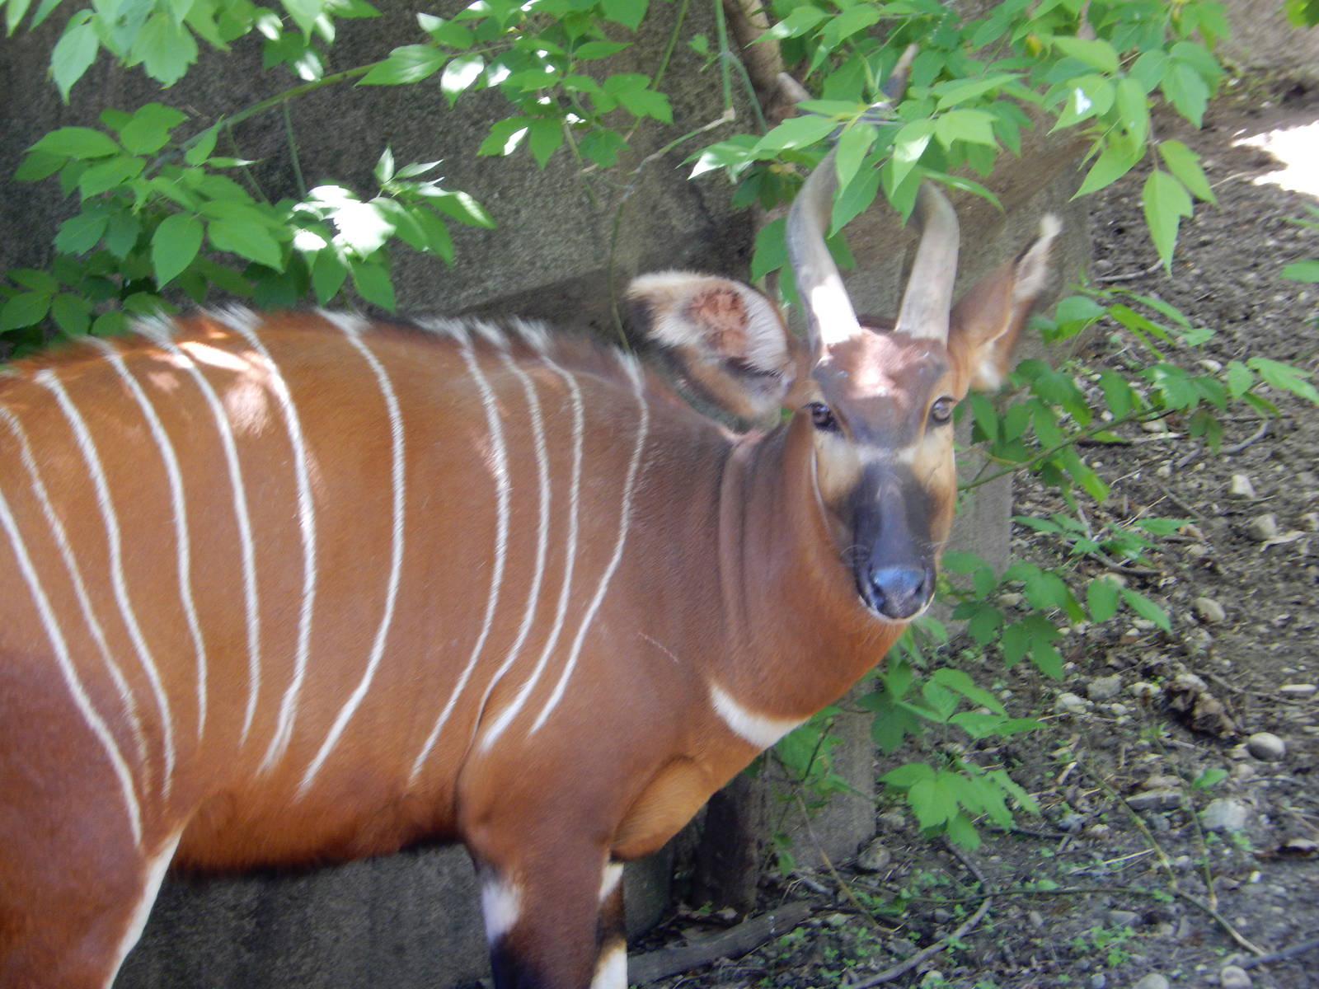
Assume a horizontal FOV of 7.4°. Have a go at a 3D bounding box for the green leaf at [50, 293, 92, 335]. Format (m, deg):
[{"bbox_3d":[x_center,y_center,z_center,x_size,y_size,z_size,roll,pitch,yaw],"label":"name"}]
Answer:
[{"bbox_3d":[-0.711,-0.219,12.300,0.047,0.070,0.015,-27,-22,-19],"label":"green leaf"}]

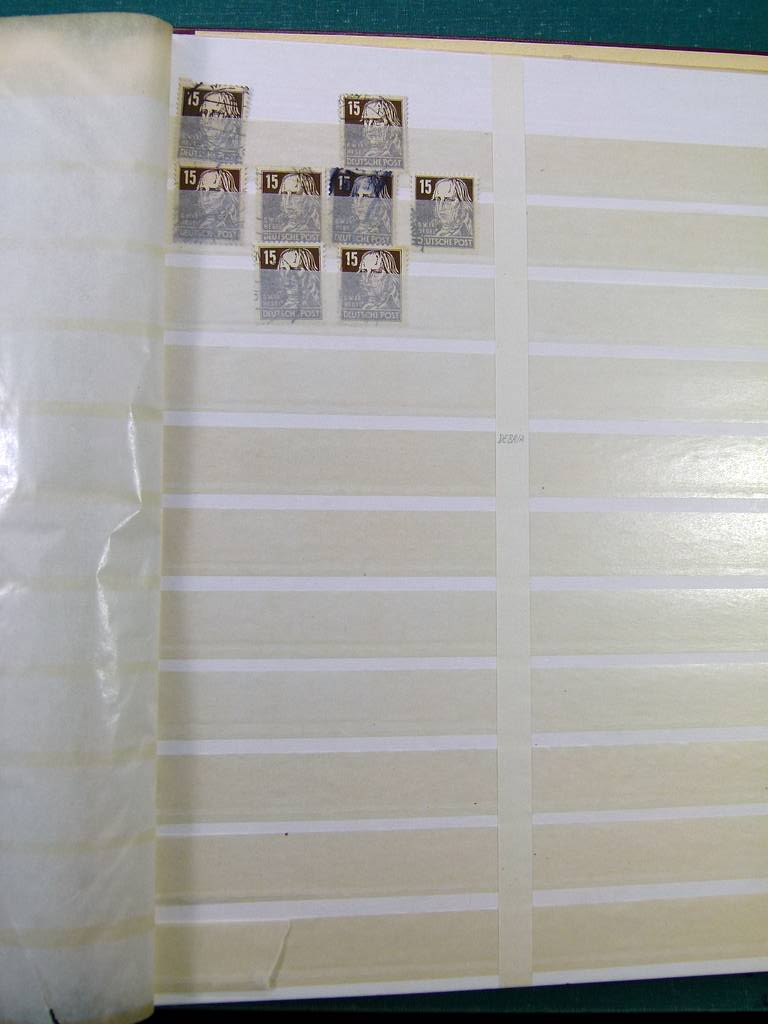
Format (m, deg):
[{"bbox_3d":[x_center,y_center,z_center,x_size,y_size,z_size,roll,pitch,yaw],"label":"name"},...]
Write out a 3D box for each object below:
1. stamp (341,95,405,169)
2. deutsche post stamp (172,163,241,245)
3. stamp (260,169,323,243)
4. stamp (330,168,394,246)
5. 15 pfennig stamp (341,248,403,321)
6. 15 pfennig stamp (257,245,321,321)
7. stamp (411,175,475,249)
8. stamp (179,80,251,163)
[{"bbox_3d":[-0.003,-0.120,0.310,0.021,0.001,0.025,-1,87,-7],"label":"stamp"},{"bbox_3d":[-0.054,-0.095,0.302,0.021,0.001,0.025,0,87,-7],"label":"deutsche post stamp"},{"bbox_3d":[-0.029,-0.095,0.305,0.021,0.001,0.025,0,87,-7],"label":"stamp"},{"bbox_3d":[-0.006,-0.096,0.308,0.021,0.001,0.025,0,87,-7],"label":"stamp"},{"bbox_3d":[-0.003,-0.071,0.307,0.021,0.001,0.025,0,87,-7],"label":"15 pfennig stamp"},{"bbox_3d":[-0.029,-0.071,0.304,0.021,0.001,0.025,0,87,-7],"label":"15 pfennig stamp"},{"bbox_3d":[0.020,-0.095,0.311,0.021,0.001,0.025,0,87,-7],"label":"stamp"},{"bbox_3d":[-0.053,-0.121,0.304,0.021,0.001,0.025,2,86,-7],"label":"stamp"}]

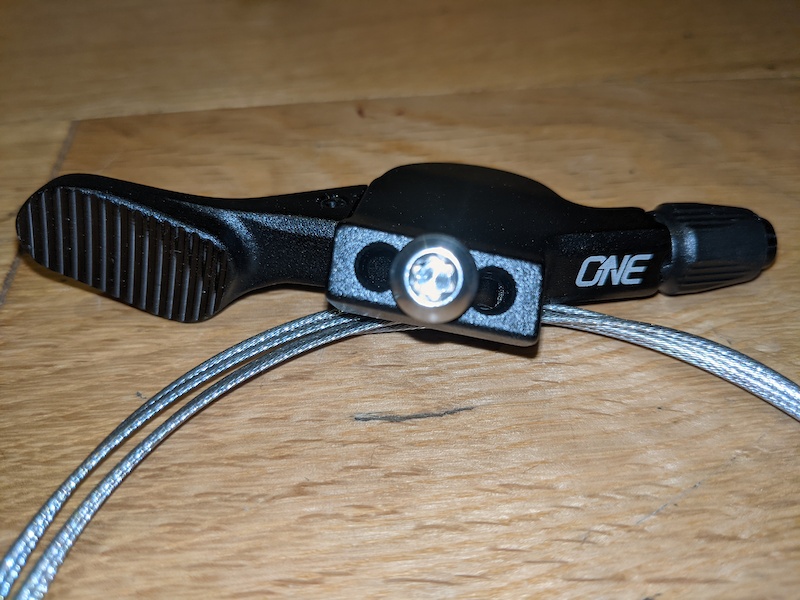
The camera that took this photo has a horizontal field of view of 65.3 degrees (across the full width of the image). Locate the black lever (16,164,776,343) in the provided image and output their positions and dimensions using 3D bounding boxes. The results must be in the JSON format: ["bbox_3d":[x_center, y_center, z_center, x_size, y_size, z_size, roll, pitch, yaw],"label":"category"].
[{"bbox_3d":[0.000,-0.006,0.074,0.096,0.018,0.023,0,48,0],"label":"black lever"}]

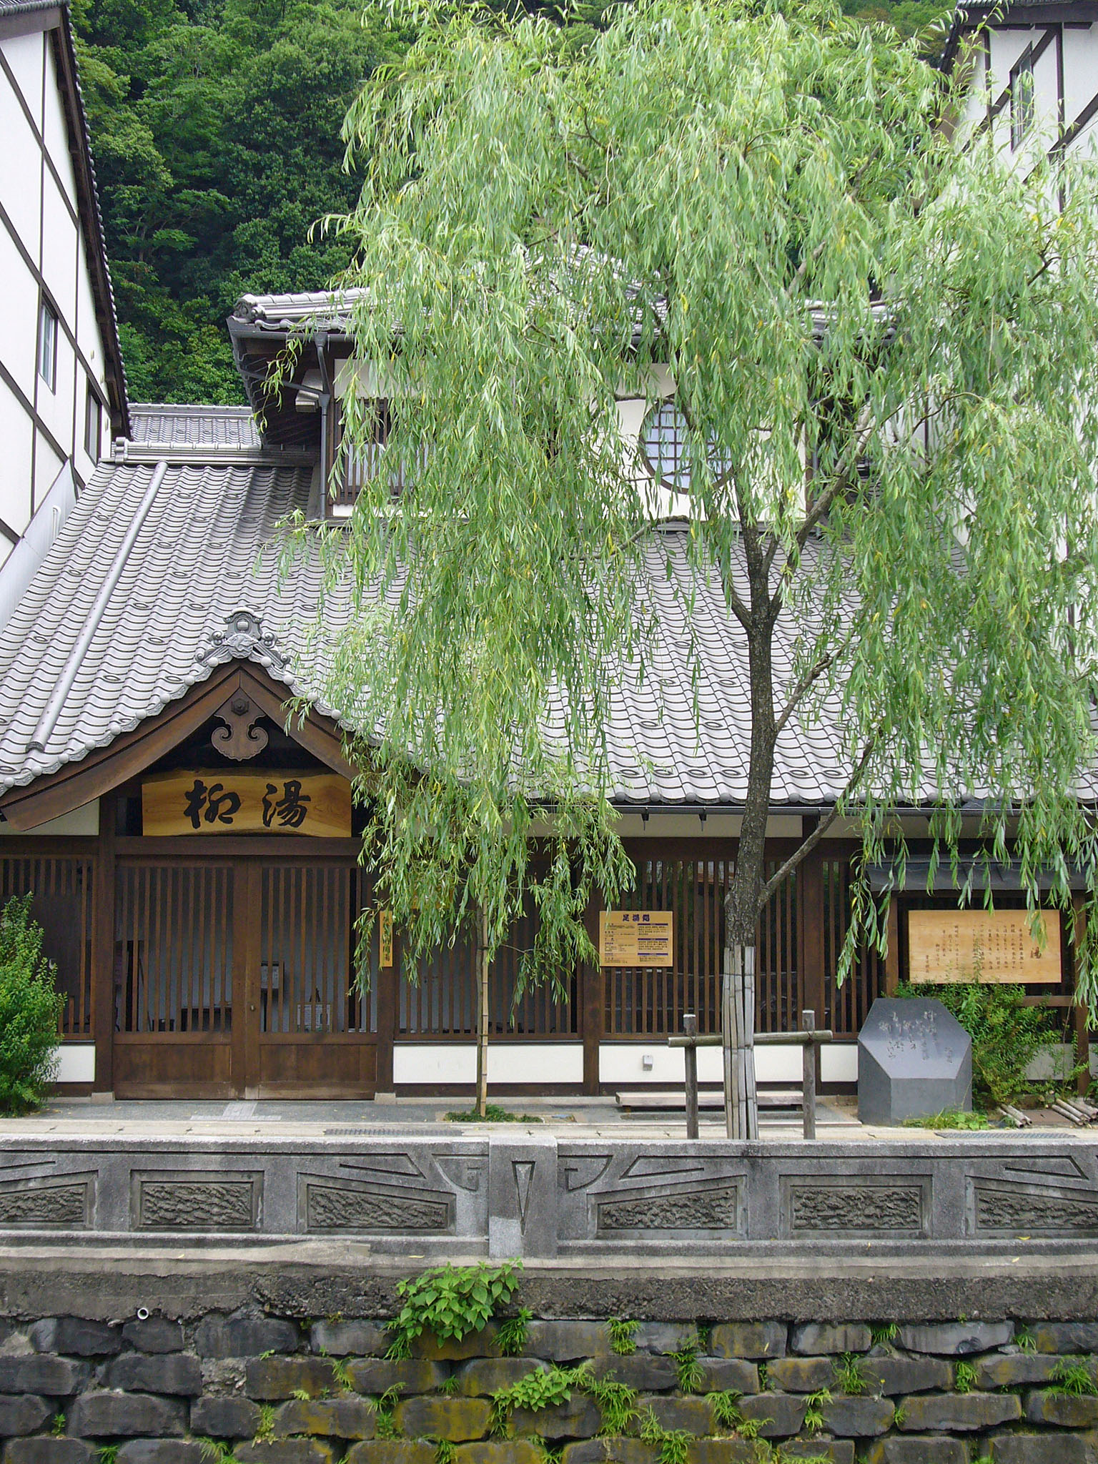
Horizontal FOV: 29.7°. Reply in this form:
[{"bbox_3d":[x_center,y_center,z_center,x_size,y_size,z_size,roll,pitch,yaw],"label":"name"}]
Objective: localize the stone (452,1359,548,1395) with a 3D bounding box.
[{"bbox_3d":[-0.231,3.121,10.126,0.468,0.178,0.280,0,-5,0],"label":"stone"}]

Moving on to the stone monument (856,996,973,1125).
[{"bbox_3d":[2.721,2.449,15.405,0.850,0.890,0.670,0,-5,0],"label":"stone monument"}]

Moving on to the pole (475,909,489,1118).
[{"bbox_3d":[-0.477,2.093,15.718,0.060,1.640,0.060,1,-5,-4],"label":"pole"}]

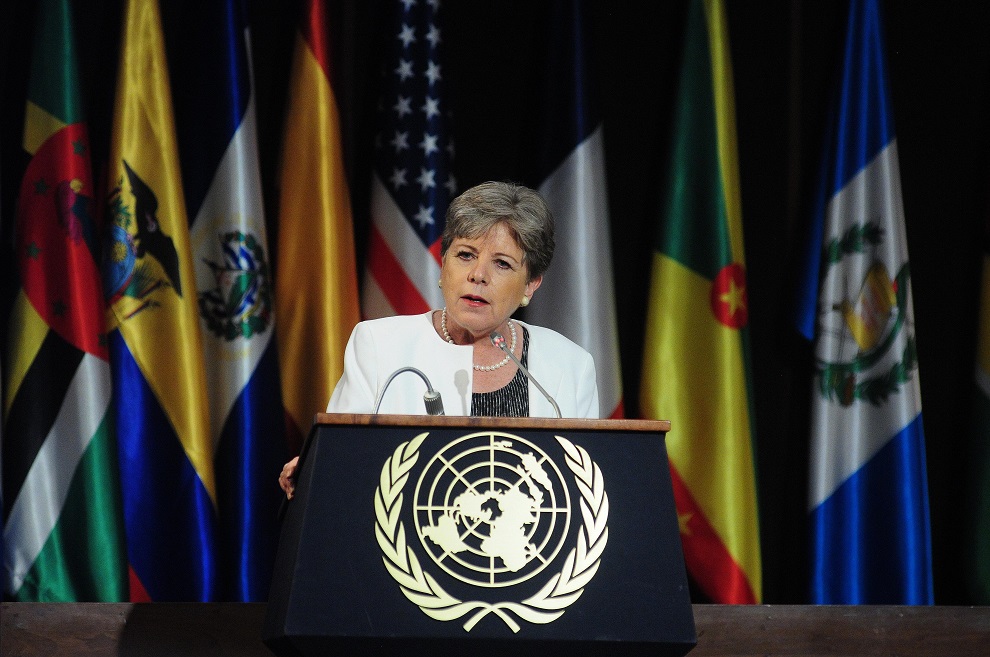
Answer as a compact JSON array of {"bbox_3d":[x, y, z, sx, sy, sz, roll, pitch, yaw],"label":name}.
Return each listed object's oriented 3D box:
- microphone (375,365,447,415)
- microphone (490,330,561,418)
[{"bbox_3d":[-0.130,0.105,12.550,0.035,0.090,0.145,-3,-5,38],"label":"microphone"},{"bbox_3d":[0.046,0.079,12.550,0.035,0.160,0.160,3,-5,-34],"label":"microphone"}]

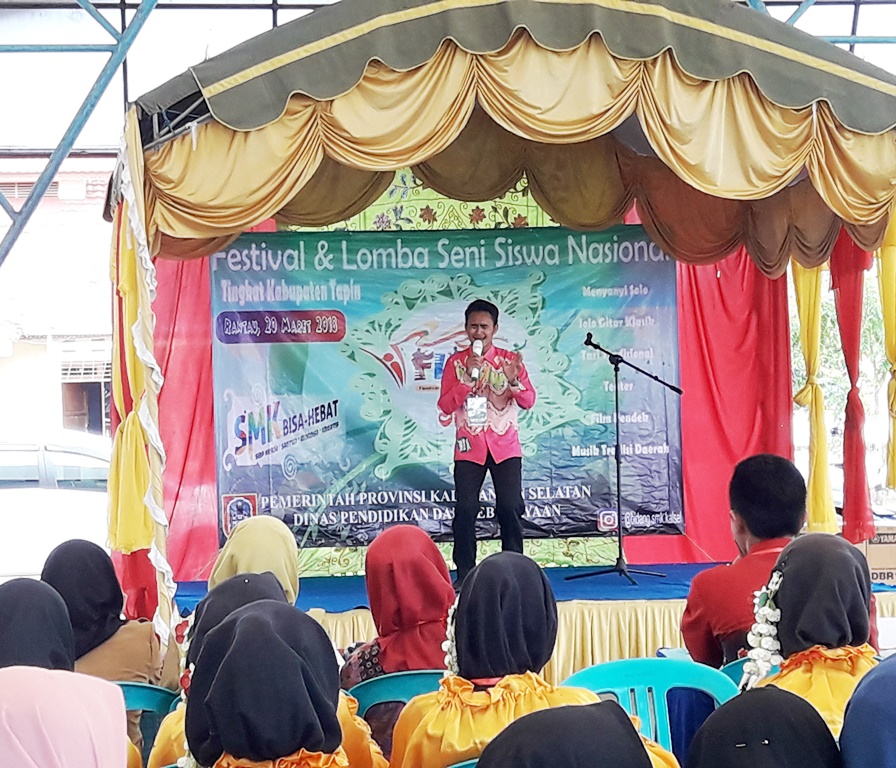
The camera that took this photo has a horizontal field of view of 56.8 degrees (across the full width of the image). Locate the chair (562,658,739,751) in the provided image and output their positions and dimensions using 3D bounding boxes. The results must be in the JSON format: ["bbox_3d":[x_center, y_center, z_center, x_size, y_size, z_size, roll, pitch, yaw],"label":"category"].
[{"bbox_3d":[0.509,1.115,2.321,0.550,0.810,0.560,-1,-3,0],"label":"chair"}]

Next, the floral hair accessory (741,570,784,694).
[{"bbox_3d":[0.676,0.528,1.780,0.090,0.262,0.075,-3,-3,27],"label":"floral hair accessory"}]

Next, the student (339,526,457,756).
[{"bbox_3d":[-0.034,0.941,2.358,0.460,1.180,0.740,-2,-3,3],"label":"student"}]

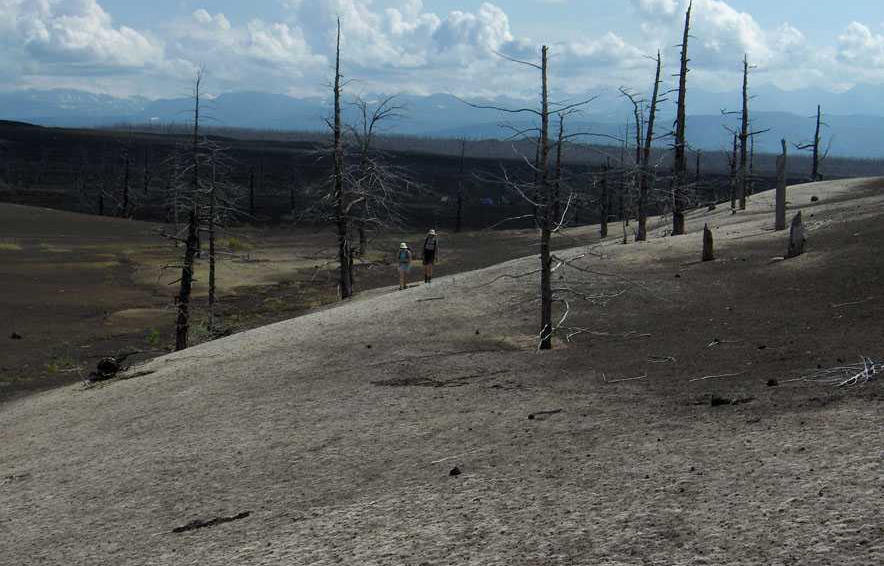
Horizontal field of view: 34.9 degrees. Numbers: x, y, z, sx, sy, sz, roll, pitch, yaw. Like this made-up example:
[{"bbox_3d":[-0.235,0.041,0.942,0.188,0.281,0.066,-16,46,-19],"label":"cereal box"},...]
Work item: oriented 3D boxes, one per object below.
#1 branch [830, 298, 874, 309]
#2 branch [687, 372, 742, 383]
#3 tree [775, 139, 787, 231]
[{"bbox_3d":[6.711,0.331,23.000,0.733,0.060,0.090,-11,6,0],"label":"branch"},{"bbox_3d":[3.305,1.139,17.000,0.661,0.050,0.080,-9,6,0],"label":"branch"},{"bbox_3d":[9.023,-2.612,37.500,0.290,2.470,0.280,2,6,0],"label":"tree"}]

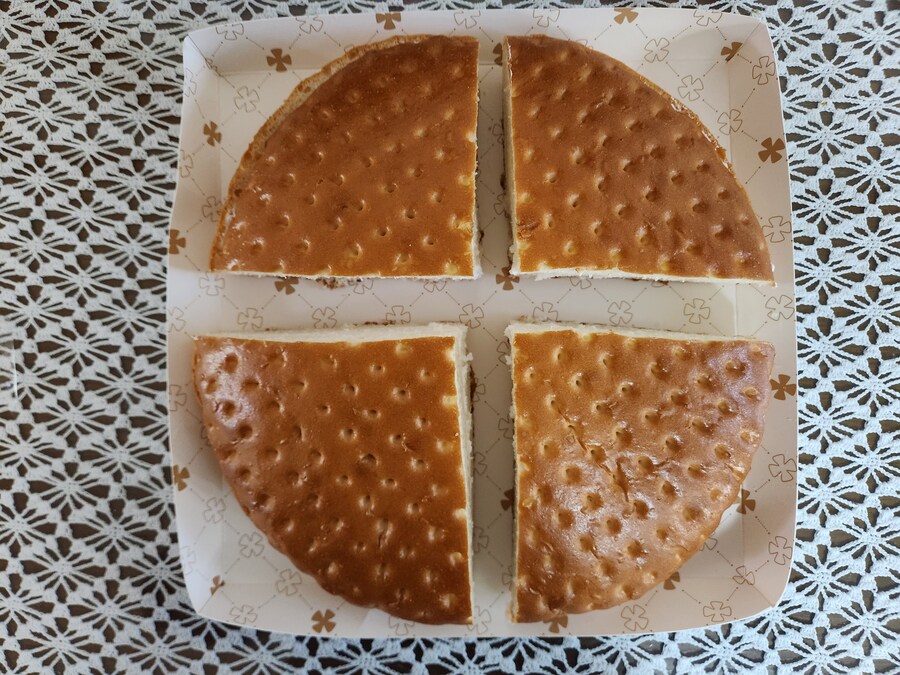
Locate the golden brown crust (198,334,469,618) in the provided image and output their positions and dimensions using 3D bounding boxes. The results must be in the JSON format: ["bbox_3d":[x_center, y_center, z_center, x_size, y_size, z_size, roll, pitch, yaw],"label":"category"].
[{"bbox_3d":[-0.059,0.070,0.306,0.144,0.036,0.153,-1,88,0],"label":"golden brown crust"}]

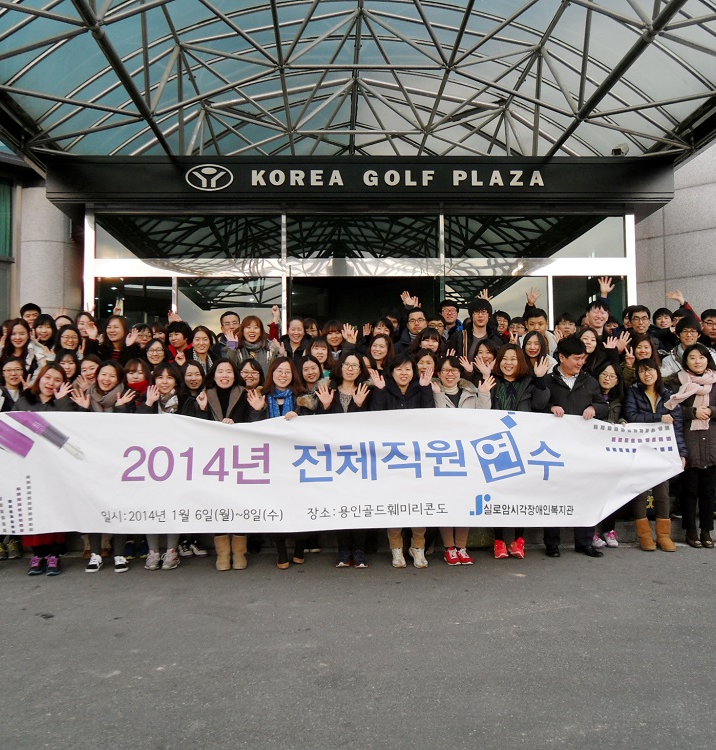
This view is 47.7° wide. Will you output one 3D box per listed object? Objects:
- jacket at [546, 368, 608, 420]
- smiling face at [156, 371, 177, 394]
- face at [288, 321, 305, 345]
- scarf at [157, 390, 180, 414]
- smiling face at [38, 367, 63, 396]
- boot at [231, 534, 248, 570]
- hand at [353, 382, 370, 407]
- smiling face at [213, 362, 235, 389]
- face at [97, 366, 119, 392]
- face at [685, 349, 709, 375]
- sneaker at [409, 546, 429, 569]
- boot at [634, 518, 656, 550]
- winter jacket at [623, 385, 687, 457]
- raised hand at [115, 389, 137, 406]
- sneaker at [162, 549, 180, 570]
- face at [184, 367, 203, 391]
[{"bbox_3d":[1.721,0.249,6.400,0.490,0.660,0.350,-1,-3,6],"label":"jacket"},{"bbox_3d":[-1.444,0.057,6.100,0.150,0.185,0.130,0,-3,-12],"label":"smiling face"},{"bbox_3d":[-0.548,-0.381,7.250,0.150,0.205,0.150,0,-3,-5],"label":"face"},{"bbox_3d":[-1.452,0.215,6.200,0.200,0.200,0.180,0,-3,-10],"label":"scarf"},{"bbox_3d":[-2.290,0.048,6.030,0.175,0.225,0.175,13,-3,-17],"label":"smiling face"},{"bbox_3d":[-0.903,1.343,6.140,0.120,0.245,0.270,0,-3,-12],"label":"boot"},{"bbox_3d":[0.026,0.145,6.000,0.140,0.185,0.070,5,-3,0],"label":"hand"},{"bbox_3d":[-1.027,0.008,6.200,0.165,0.205,0.150,0,-2,-9],"label":"smiling face"},{"bbox_3d":[-1.891,0.026,6.120,0.155,0.205,0.150,7,-3,-16],"label":"face"},{"bbox_3d":[2.816,-0.108,6.720,0.175,0.215,0.175,-2,-3,28],"label":"face"},{"bbox_3d":[0.460,1.380,6.100,0.100,0.115,0.255,0,-3,-16],"label":"sneaker"},{"bbox_3d":[2.432,1.347,6.830,0.120,0.260,0.270,0,-2,-3],"label":"boot"},{"bbox_3d":[2.438,0.391,6.650,0.520,0.640,0.340,-1,-3,12],"label":"winter jacket"},{"bbox_3d":[-1.717,0.167,6.000,0.165,0.110,0.055,-38,5,-3],"label":"raised hand"},{"bbox_3d":[-1.416,1.404,6.140,0.105,0.125,0.260,0,-3,2],"label":"sneaker"},{"bbox_3d":[-1.346,0.025,6.620,0.150,0.205,0.150,0,-3,-11],"label":"face"}]

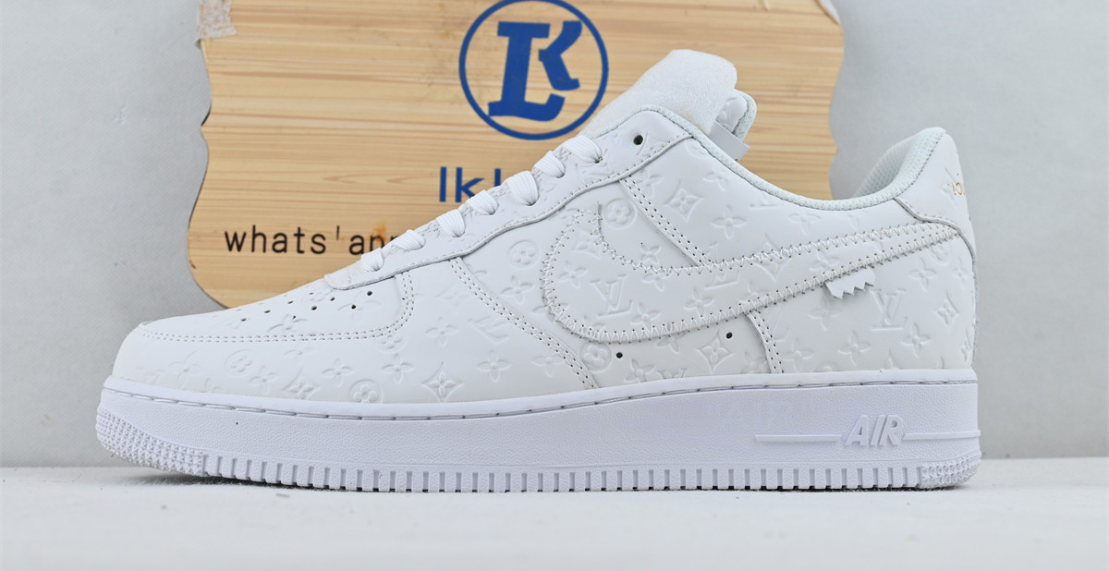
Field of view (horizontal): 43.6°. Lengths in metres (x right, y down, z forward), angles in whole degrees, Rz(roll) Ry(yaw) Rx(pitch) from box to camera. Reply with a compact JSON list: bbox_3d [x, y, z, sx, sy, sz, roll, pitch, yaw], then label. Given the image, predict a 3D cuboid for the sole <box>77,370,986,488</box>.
[{"bbox_3d":[-0.006,0.048,0.479,0.300,0.038,0.108,0,-4,0],"label":"sole"}]

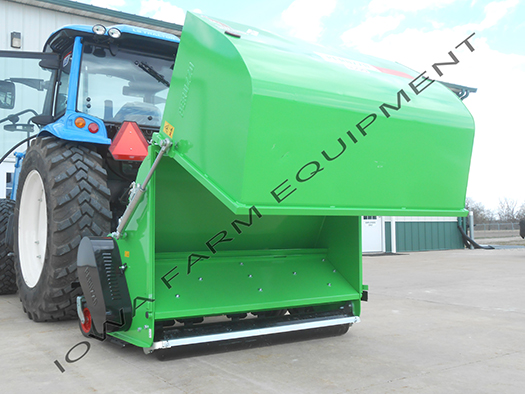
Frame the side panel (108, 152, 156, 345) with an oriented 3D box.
[{"bbox_3d":[-0.972,0.349,4.068,0.060,1.310,0.920,2,-3,-34],"label":"side panel"}]

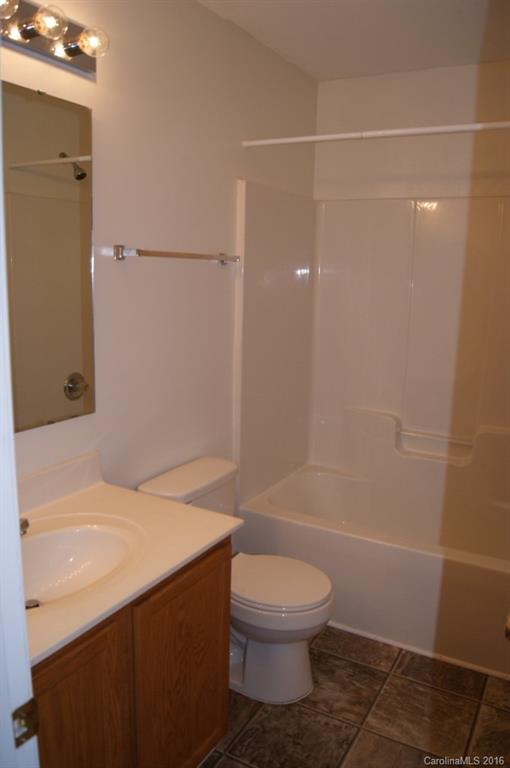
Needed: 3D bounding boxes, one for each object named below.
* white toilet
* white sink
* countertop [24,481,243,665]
[{"bbox_3d":[-0.021,0.736,2.116,0.675,0.745,0.431,7,11,29],"label":"white toilet"},{"bbox_3d":[-0.477,0.482,1.337,0.334,0.140,0.440,7,11,29],"label":"white sink"},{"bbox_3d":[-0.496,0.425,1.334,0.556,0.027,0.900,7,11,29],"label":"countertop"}]

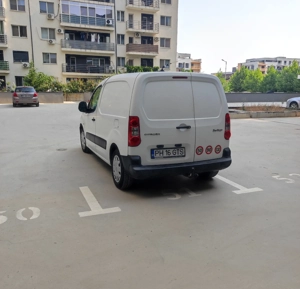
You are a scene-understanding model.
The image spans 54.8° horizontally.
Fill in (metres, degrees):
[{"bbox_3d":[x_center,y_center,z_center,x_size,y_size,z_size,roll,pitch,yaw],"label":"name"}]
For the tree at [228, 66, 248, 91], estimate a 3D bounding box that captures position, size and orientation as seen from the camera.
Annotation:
[{"bbox_3d":[14.151,-9.866,46.000,3.200,4.830,3.200,-4,12,-23],"label":"tree"}]

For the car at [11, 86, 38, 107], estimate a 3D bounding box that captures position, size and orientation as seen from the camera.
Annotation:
[{"bbox_3d":[-9.728,-3.841,22.705,1.730,1.480,4.350,-4,12,-23],"label":"car"}]

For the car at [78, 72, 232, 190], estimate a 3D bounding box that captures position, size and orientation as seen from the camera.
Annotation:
[{"bbox_3d":[-0.228,-0.497,5.973,1.840,1.820,4.380,-4,12,-22],"label":"car"}]

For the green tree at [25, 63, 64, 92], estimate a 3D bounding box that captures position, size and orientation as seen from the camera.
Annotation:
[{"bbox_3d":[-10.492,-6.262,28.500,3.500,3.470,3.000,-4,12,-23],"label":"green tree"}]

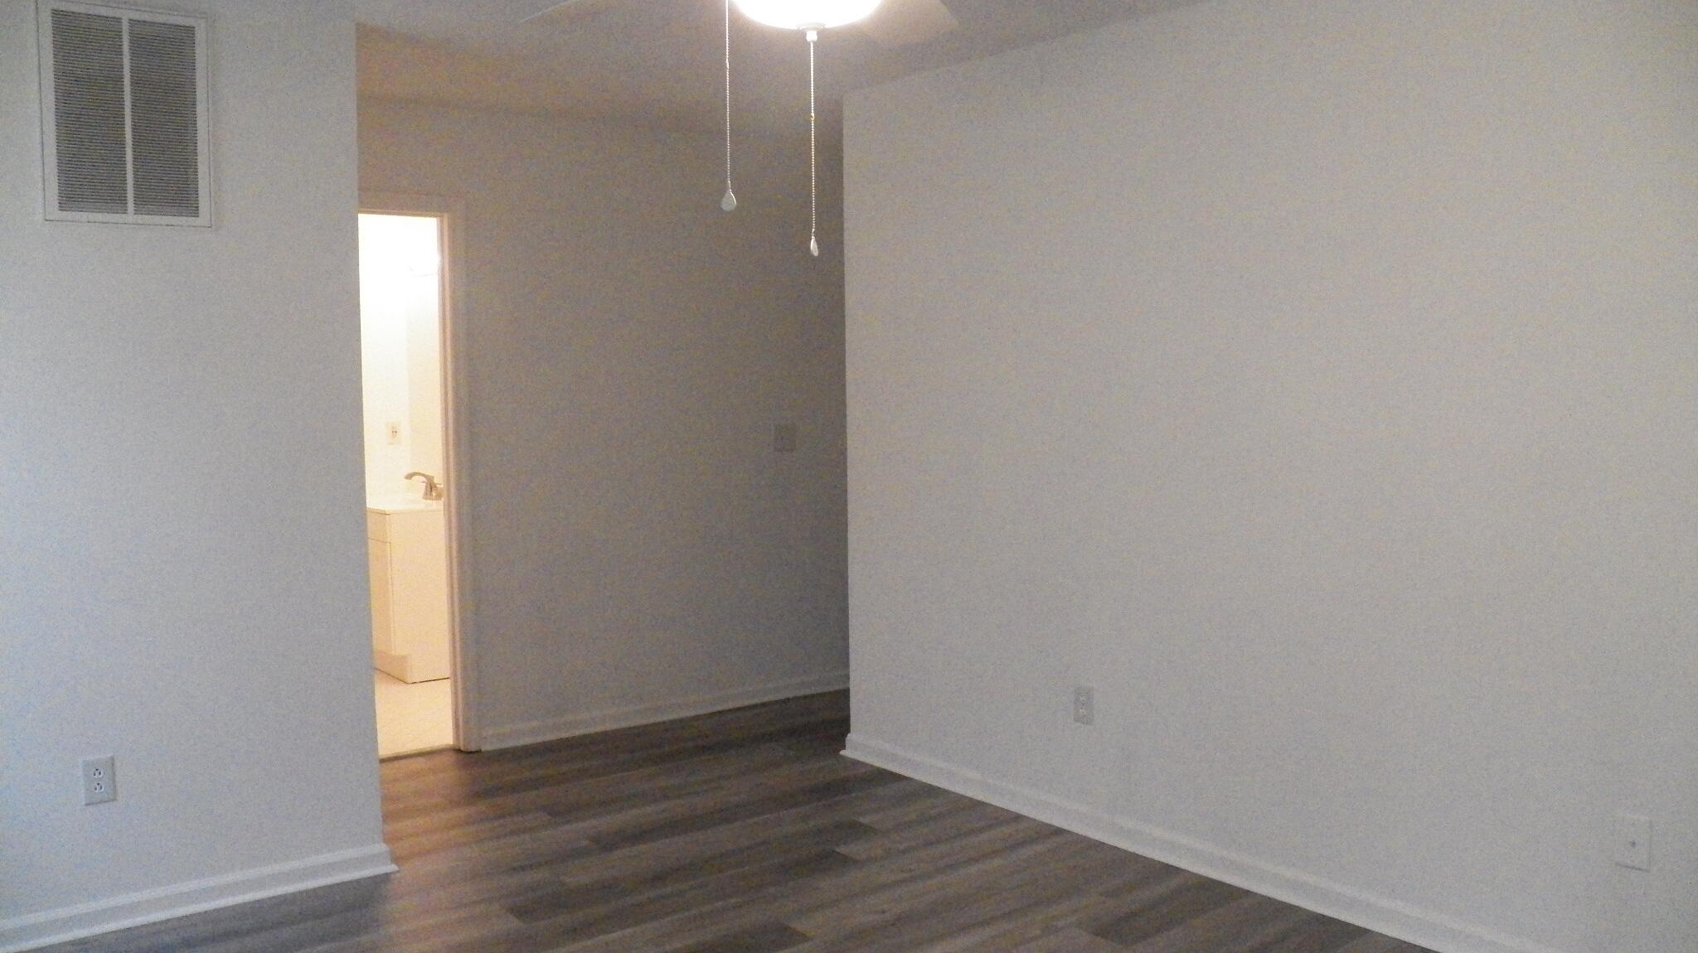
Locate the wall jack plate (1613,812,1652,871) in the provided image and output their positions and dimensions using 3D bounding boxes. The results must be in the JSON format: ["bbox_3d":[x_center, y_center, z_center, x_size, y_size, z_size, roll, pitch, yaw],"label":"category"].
[{"bbox_3d":[1.702,0.796,2.981,0.008,0.116,0.072,-4,6,-38],"label":"wall jack plate"}]

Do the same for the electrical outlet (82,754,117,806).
[{"bbox_3d":[-1.910,0.776,3.501,0.072,0.116,0.008,-4,6,-38],"label":"electrical outlet"}]

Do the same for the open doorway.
[{"bbox_3d":[-1.784,0.050,4.866,0.840,2.060,0.120,-4,6,-38],"label":"open doorway"}]

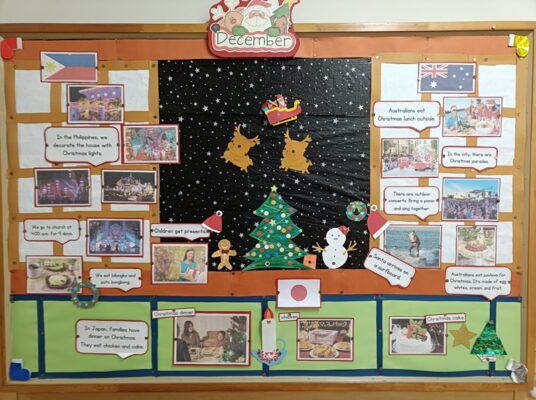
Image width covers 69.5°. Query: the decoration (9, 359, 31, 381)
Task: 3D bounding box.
[{"bbox_3d":[-0.864,0.595,1.350,0.075,0.080,0.015,0,2,0],"label":"decoration"}]

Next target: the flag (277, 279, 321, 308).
[{"bbox_3d":[0.105,0.318,1.308,0.153,0.103,0.008,0,2,0],"label":"flag"}]

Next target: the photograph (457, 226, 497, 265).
[{"bbox_3d":[0.748,0.171,1.382,0.145,0.156,0.008,1,2,0],"label":"photograph"}]

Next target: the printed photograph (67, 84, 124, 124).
[{"bbox_3d":[-0.589,-0.327,1.323,0.195,0.132,0.008,0,2,0],"label":"printed photograph"}]

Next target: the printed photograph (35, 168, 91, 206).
[{"bbox_3d":[-0.693,-0.040,1.301,0.193,0.128,0.008,0,2,0],"label":"printed photograph"}]

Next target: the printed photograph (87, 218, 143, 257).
[{"bbox_3d":[-0.545,0.136,1.381,0.202,0.137,0.008,1,2,0],"label":"printed photograph"}]

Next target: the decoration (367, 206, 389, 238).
[{"bbox_3d":[0.373,0.074,1.298,0.079,0.117,0.010,0,2,0],"label":"decoration"}]

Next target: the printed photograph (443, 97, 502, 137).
[{"bbox_3d":[0.685,-0.276,1.287,0.200,0.132,0.008,0,2,0],"label":"printed photograph"}]

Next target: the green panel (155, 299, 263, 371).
[{"bbox_3d":[-0.203,0.474,1.343,0.367,0.248,0.010,0,2,0],"label":"green panel"}]

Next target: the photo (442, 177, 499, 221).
[{"bbox_3d":[0.727,-0.001,1.377,0.204,0.154,0.008,1,2,0],"label":"photo"}]

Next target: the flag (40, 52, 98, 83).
[{"bbox_3d":[-0.664,-0.444,1.289,0.195,0.102,0.008,0,2,0],"label":"flag"}]

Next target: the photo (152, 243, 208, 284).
[{"bbox_3d":[-0.315,0.229,1.383,0.200,0.146,0.008,1,2,0],"label":"photo"}]

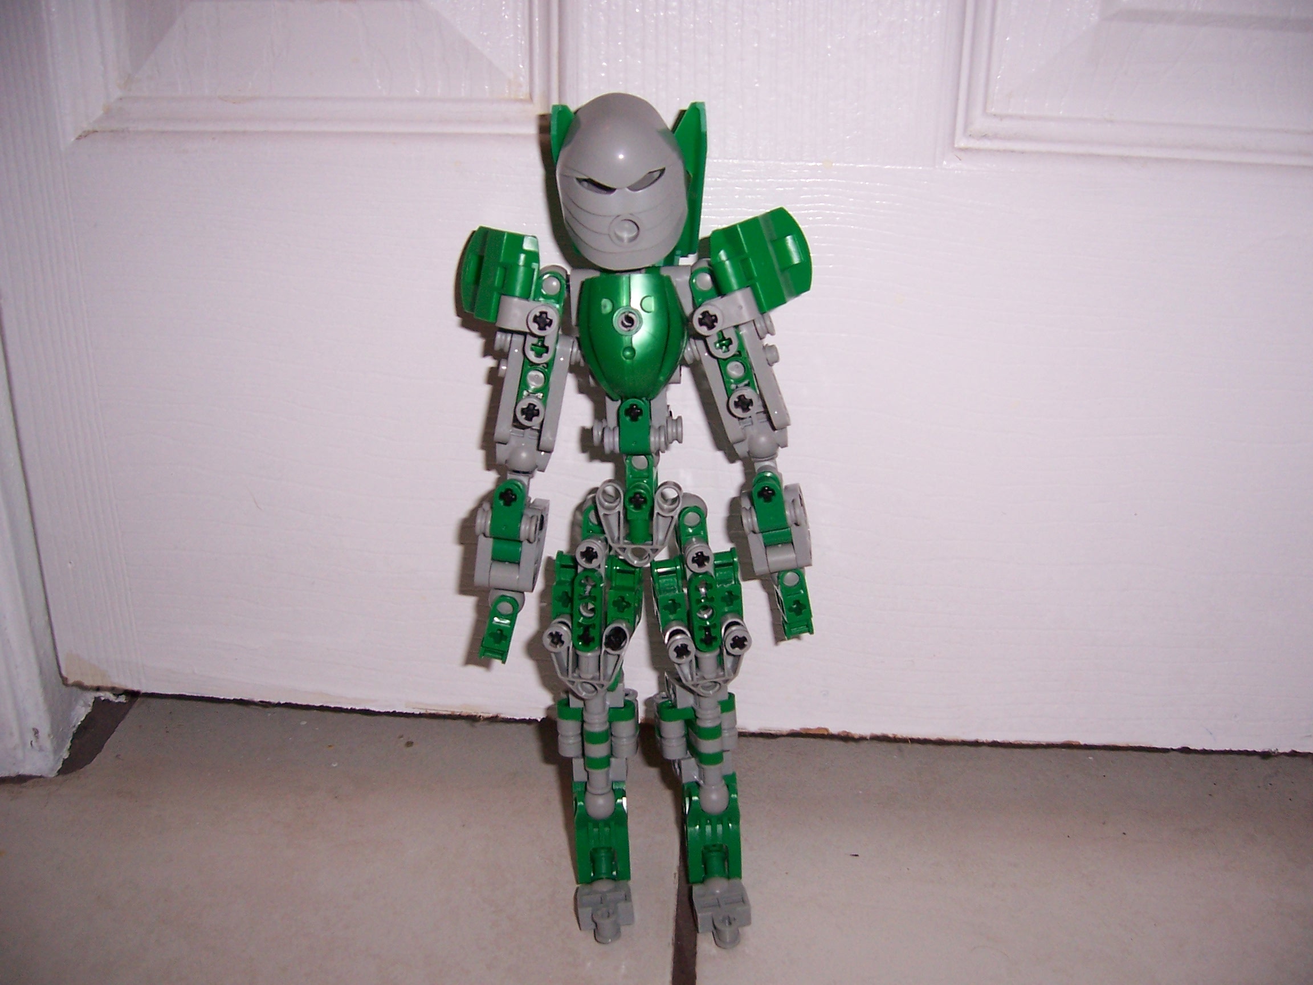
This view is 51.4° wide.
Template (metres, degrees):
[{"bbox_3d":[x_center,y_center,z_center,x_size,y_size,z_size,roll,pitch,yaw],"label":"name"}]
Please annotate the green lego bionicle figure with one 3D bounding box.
[{"bbox_3d":[-0.004,0.008,0.390,0.095,0.237,0.081,2,20,6],"label":"green lego bionicle figure"}]

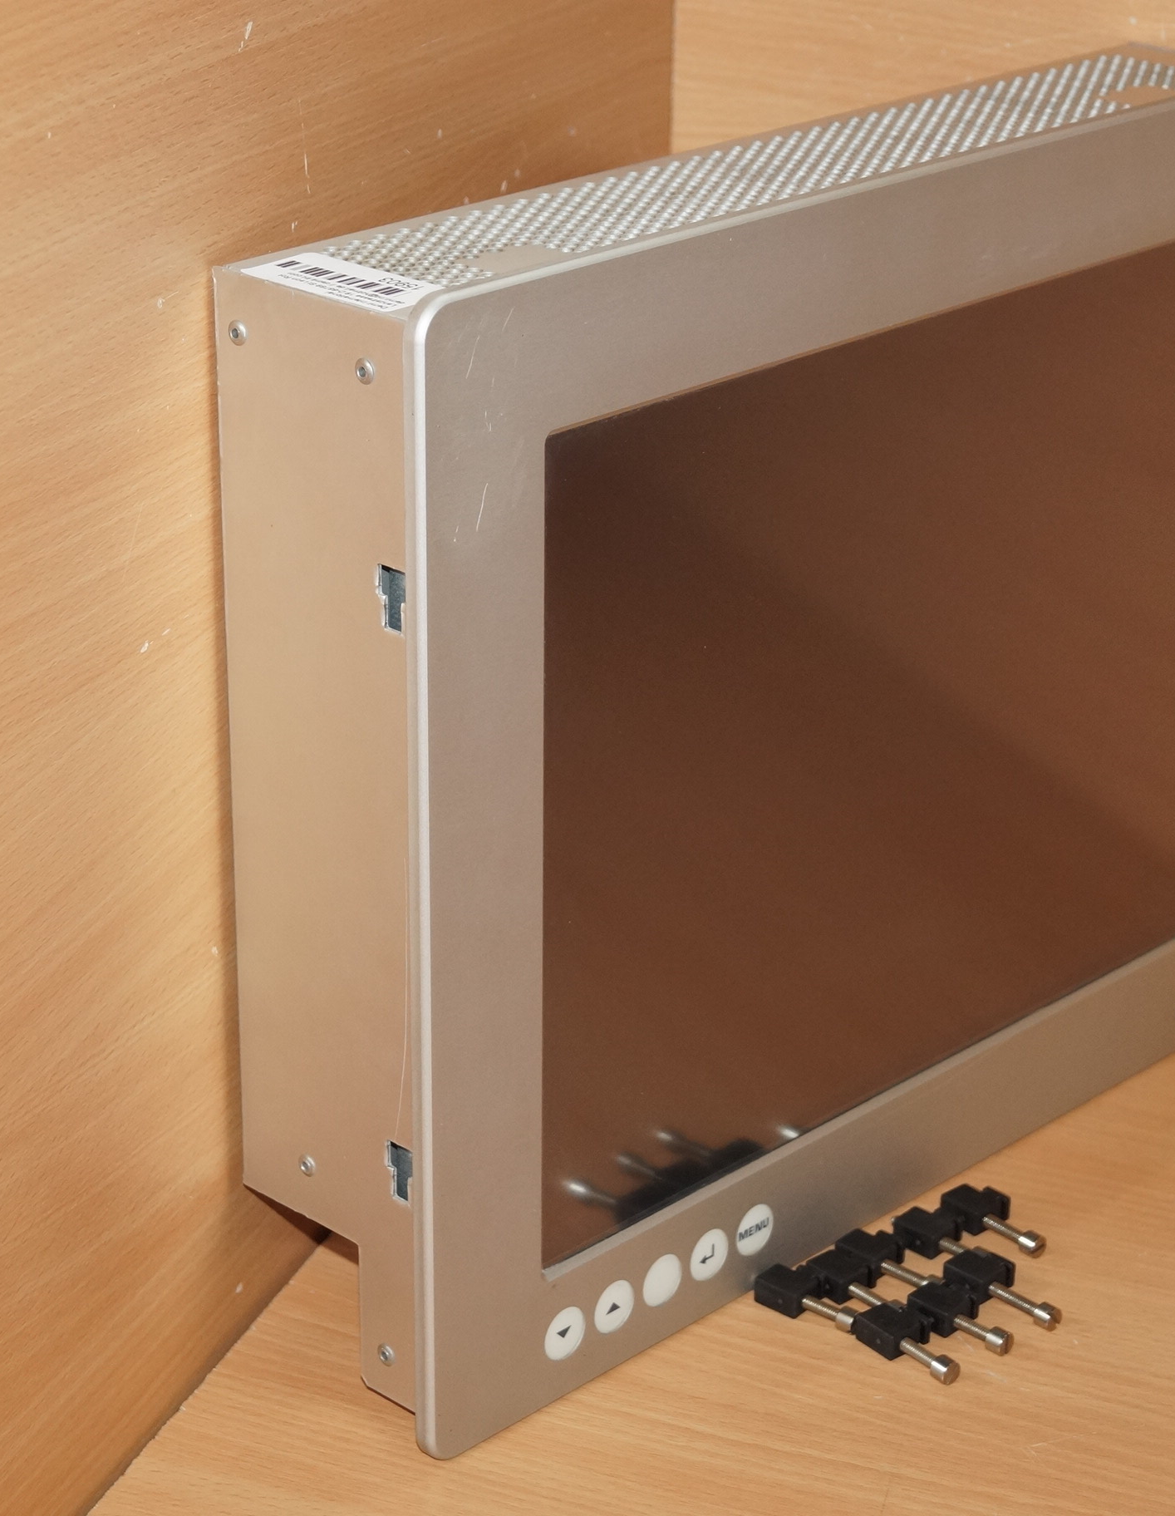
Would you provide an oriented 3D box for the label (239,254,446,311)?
[{"bbox_3d":[-0.057,-0.115,0.789,0.024,0.001,0.052,-22,32,-40],"label":"label"}]

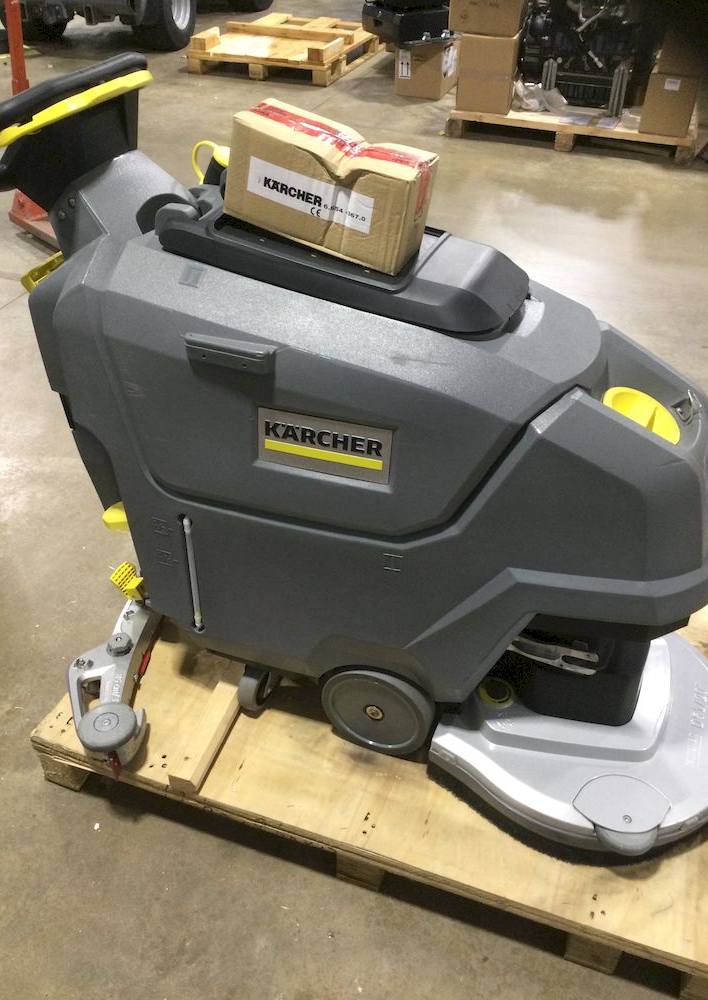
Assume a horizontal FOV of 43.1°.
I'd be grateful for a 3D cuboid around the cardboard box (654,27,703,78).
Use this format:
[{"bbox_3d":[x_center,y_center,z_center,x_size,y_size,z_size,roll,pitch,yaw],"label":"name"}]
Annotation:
[{"bbox_3d":[1.512,-2.045,4.074,0.180,0.165,0.200,14,42,17],"label":"cardboard box"}]

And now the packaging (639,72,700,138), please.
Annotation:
[{"bbox_3d":[1.499,-1.886,4.219,0.213,0.265,0.210,14,42,17],"label":"packaging"}]

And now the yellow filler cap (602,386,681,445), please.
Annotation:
[{"bbox_3d":[0.389,-0.105,1.231,0.117,0.032,0.117,13,45,-13],"label":"yellow filler cap"}]

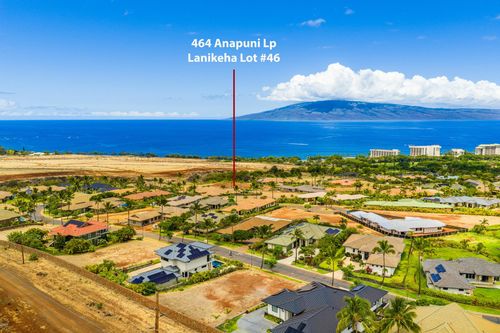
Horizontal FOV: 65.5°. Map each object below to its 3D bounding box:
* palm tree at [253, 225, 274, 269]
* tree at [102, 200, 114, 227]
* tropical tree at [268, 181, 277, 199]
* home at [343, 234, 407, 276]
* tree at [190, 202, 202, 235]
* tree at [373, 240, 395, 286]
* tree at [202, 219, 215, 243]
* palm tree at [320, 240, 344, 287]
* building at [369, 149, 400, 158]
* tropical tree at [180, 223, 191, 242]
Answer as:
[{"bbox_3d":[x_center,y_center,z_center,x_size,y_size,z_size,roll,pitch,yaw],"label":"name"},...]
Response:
[{"bbox_3d":[4.423,27.161,131.303,6.800,15.200,6.800,0,7,0],"label":"palm tree"},{"bbox_3d":[-62.260,20.890,169.950,5.000,11.900,5.000,0,7,0],"label":"tree"},{"bbox_3d":[16.731,17.328,286.298,5.910,13.460,5.910,0,7,0],"label":"tropical tree"},{"bbox_3d":[41.300,28.620,130.490,18.800,5.800,25.000,4,8,30],"label":"home"},{"bbox_3d":[-23.987,22.901,171.692,6.220,15.620,6.220,0,7,0],"label":"tree"},{"bbox_3d":[38.230,27.570,111.720,6.300,13.900,6.300,0,7,0],"label":"tree"},{"bbox_3d":[-17.506,26.802,161.410,5.210,9.830,5.210,0,7,0],"label":"tree"},{"bbox_3d":[25.290,29.553,117.923,5.960,14.040,5.960,0,7,0],"label":"palm tree"},{"bbox_3d":[410.000,-32.830,1189.950,86.000,29.500,22.000,4,8,28],"label":"building"},{"bbox_3d":[-24.910,25.040,147.340,4.000,7.800,4.000,0,7,0],"label":"tropical tree"}]

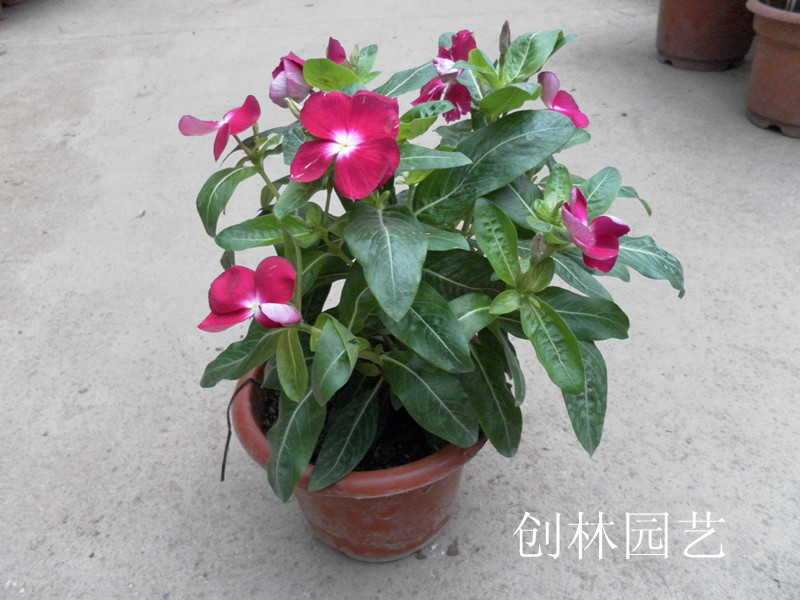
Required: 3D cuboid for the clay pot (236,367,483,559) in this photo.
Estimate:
[{"bbox_3d":[-0.015,0.097,0.452,0.176,0.121,0.176,-3,36,2],"label":"clay pot"}]

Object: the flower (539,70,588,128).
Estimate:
[{"bbox_3d":[0.089,-0.107,0.349,0.033,0.019,0.033,33,37,-18],"label":"flower"}]

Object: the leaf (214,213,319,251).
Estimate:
[{"bbox_3d":[-0.070,-0.035,0.340,0.053,0.012,0.022,-6,53,-11],"label":"leaf"}]

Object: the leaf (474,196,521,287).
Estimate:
[{"bbox_3d":[0.045,-0.027,0.299,0.018,0.009,0.046,-19,74,-9],"label":"leaf"}]

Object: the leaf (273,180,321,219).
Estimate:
[{"bbox_3d":[-0.044,-0.047,0.292,0.018,0.010,0.032,29,62,27],"label":"leaf"}]

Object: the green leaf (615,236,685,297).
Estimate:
[{"bbox_3d":[0.140,-0.023,0.375,0.056,0.015,0.026,25,52,0],"label":"green leaf"}]

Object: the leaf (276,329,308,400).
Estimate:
[{"bbox_3d":[-0.054,0.033,0.327,0.017,0.039,0.009,-2,15,6],"label":"leaf"}]

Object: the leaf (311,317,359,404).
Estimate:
[{"bbox_3d":[-0.033,0.031,0.330,0.023,0.015,0.044,10,77,10],"label":"leaf"}]

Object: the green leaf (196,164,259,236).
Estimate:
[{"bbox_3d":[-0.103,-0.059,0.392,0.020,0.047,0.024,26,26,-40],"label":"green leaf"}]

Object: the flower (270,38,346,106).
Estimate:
[{"bbox_3d":[-0.050,-0.123,0.351,0.041,0.023,0.041,-21,49,13],"label":"flower"}]

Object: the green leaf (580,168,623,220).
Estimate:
[{"bbox_3d":[0.106,-0.058,0.347,0.021,0.007,0.035,34,73,30],"label":"green leaf"}]

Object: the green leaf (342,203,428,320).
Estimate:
[{"bbox_3d":[-0.005,-0.017,0.285,0.036,0.016,0.059,-7,62,-3],"label":"green leaf"}]

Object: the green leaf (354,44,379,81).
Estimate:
[{"bbox_3d":[-0.019,-0.133,0.361,0.014,0.007,0.025,16,74,-4],"label":"green leaf"}]

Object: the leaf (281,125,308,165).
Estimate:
[{"bbox_3d":[-0.054,-0.085,0.350,0.021,0.010,0.031,11,71,16],"label":"leaf"}]

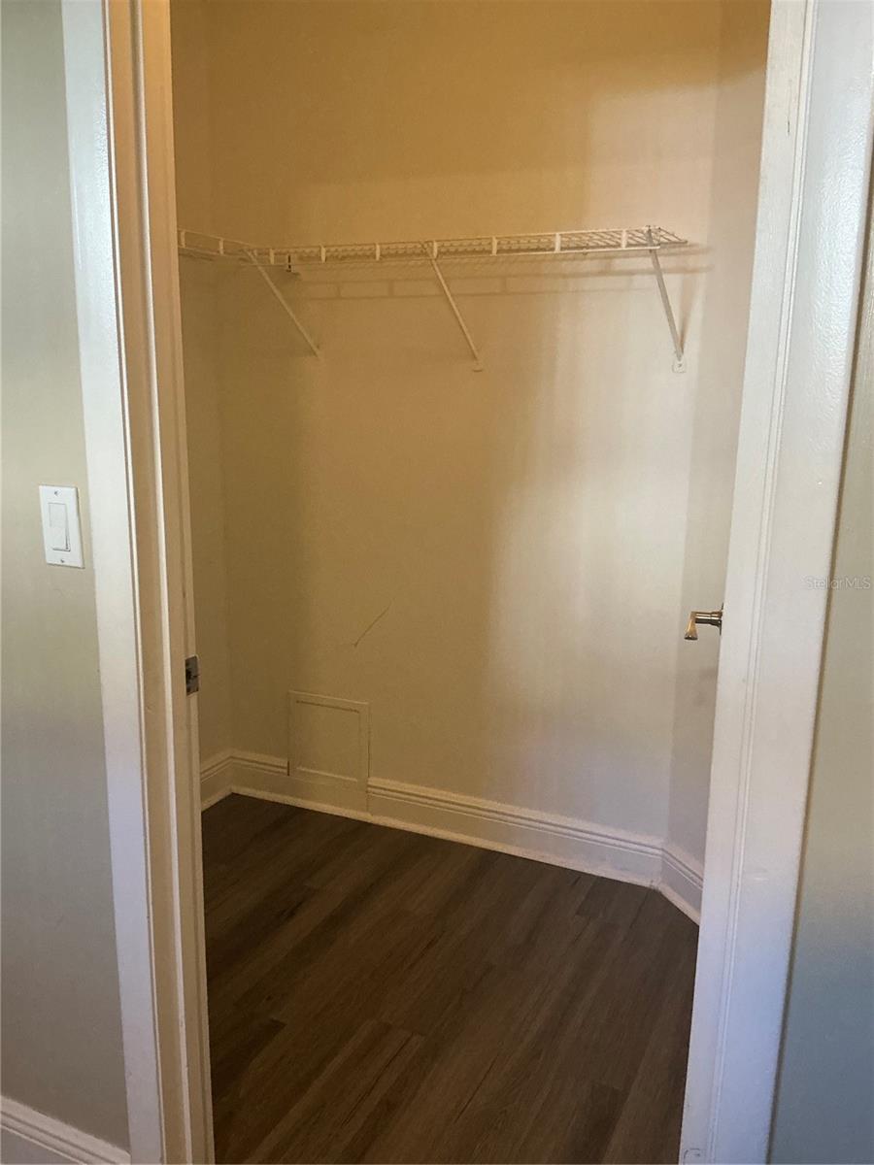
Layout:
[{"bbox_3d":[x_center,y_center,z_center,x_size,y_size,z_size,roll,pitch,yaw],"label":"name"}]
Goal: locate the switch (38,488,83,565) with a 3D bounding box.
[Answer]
[{"bbox_3d":[-0.531,-0.079,1.324,0.071,0.115,0.012,6,13,24],"label":"switch"}]

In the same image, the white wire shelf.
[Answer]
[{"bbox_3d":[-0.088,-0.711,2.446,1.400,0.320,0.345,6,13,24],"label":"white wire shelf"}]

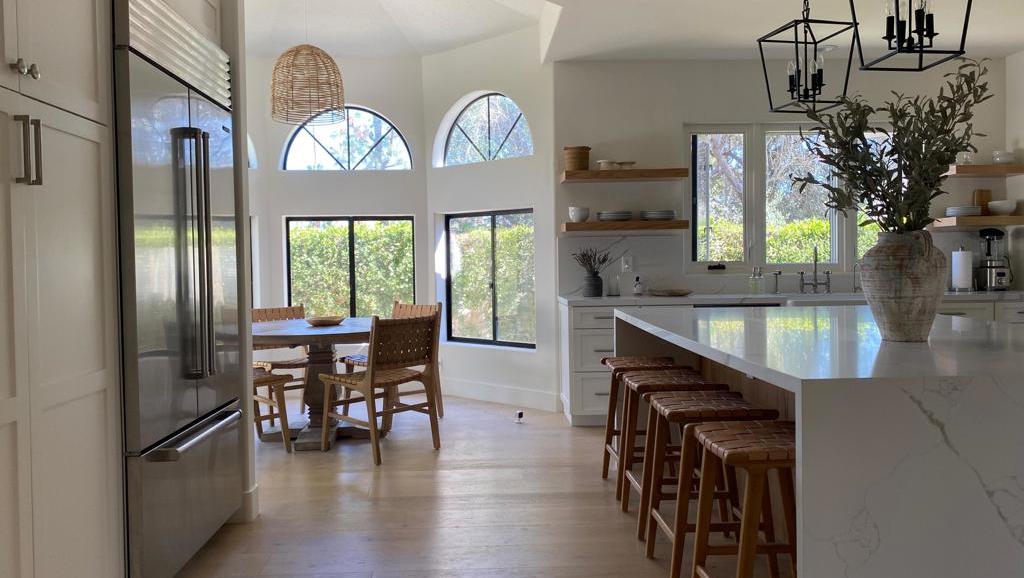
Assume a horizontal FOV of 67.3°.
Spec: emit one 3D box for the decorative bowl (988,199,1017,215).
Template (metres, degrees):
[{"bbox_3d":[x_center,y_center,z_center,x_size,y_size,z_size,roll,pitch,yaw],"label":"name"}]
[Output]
[{"bbox_3d":[3.834,-0.622,6.011,0.190,0.126,0.190,-1,2,0],"label":"decorative bowl"}]

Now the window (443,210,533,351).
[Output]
[{"bbox_3d":[-0.160,-0.085,6.790,1.170,1.190,0.100,1,3,42],"label":"window"}]

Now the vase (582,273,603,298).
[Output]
[{"bbox_3d":[0.599,-0.032,5.725,0.143,0.174,0.143,-1,2,-3],"label":"vase"}]

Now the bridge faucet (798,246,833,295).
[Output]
[{"bbox_3d":[2.349,-0.150,5.890,0.265,0.360,0.230,-1,2,-3],"label":"bridge faucet"}]

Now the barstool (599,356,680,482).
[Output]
[{"bbox_3d":[0.701,0.706,3.973,0.420,0.654,0.420,-1,2,-3],"label":"barstool"}]

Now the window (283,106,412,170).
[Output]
[{"bbox_3d":[-1.496,-1.375,7.035,1.190,0.585,0.100,-1,2,-3],"label":"window"}]

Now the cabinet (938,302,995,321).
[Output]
[{"bbox_3d":[3.242,0.502,5.986,0.660,0.880,0.610,-1,2,-3],"label":"cabinet"}]

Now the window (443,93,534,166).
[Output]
[{"bbox_3d":[-0.176,-1.399,6.744,1.160,0.600,0.100,1,3,42],"label":"window"}]

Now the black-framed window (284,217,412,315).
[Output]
[{"bbox_3d":[-1.503,-0.084,7.247,1.200,1.190,0.100,-1,2,-3],"label":"black-framed window"}]

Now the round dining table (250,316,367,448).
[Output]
[{"bbox_3d":[-1.298,0.631,5.223,1.385,0.762,1.385,-1,2,-3],"label":"round dining table"}]

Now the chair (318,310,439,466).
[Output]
[{"bbox_3d":[-0.849,0.590,4.914,0.580,0.880,0.520,1,3,42],"label":"chair"}]

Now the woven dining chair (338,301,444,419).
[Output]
[{"bbox_3d":[-0.920,0.556,5.889,0.520,0.880,0.580,1,3,39],"label":"woven dining chair"}]

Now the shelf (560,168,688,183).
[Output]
[{"bbox_3d":[0.857,-0.864,5.880,0.920,0.065,0.295,-1,2,-3],"label":"shelf"}]

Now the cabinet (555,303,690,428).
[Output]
[{"bbox_3d":[0.850,0.527,5.870,0.910,0.900,0.610,-1,2,-3],"label":"cabinet"}]

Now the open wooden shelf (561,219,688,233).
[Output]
[{"bbox_3d":[0.862,-0.480,5.894,0.920,0.063,0.295,-1,2,-3],"label":"open wooden shelf"}]

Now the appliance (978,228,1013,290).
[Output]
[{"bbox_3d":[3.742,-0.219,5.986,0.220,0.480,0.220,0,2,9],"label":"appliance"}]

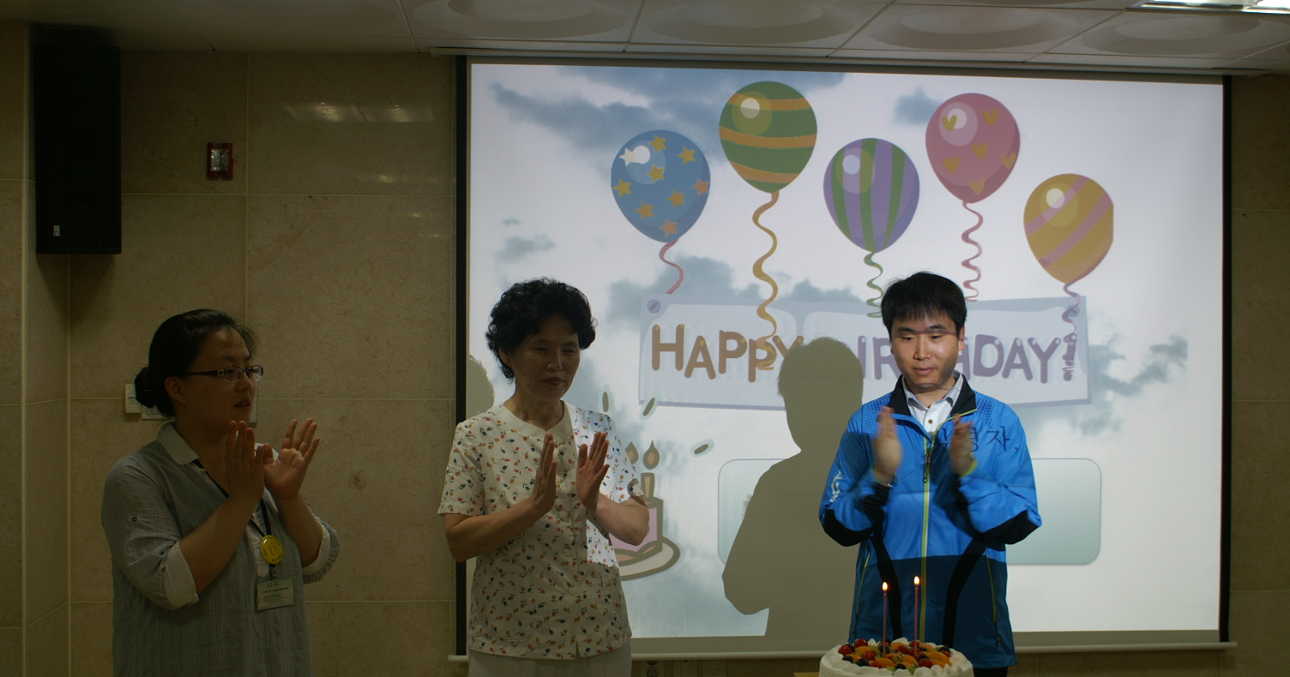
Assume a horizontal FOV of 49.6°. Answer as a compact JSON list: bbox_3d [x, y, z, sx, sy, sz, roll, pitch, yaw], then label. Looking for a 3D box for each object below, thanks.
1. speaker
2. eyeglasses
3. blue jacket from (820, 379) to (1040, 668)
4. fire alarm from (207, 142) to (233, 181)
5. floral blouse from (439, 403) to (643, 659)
[{"bbox_3d":[-1.529,-0.505,3.800,0.217,0.555,0.230,0,5,-13],"label":"speaker"},{"bbox_3d":[-0.868,0.077,2.840,0.140,0.040,0.137,-5,-2,27],"label":"eyeglasses"},{"bbox_3d":[0.622,0.400,3.040,0.475,0.630,0.380,1,1,13],"label":"blue jacket"},{"bbox_3d":[-1.228,-0.513,4.035,0.072,0.110,0.045,0,1,-5],"label":"fire alarm"},{"bbox_3d":[-0.226,0.413,3.050,0.430,0.545,0.290,0,1,-19],"label":"floral blouse"}]

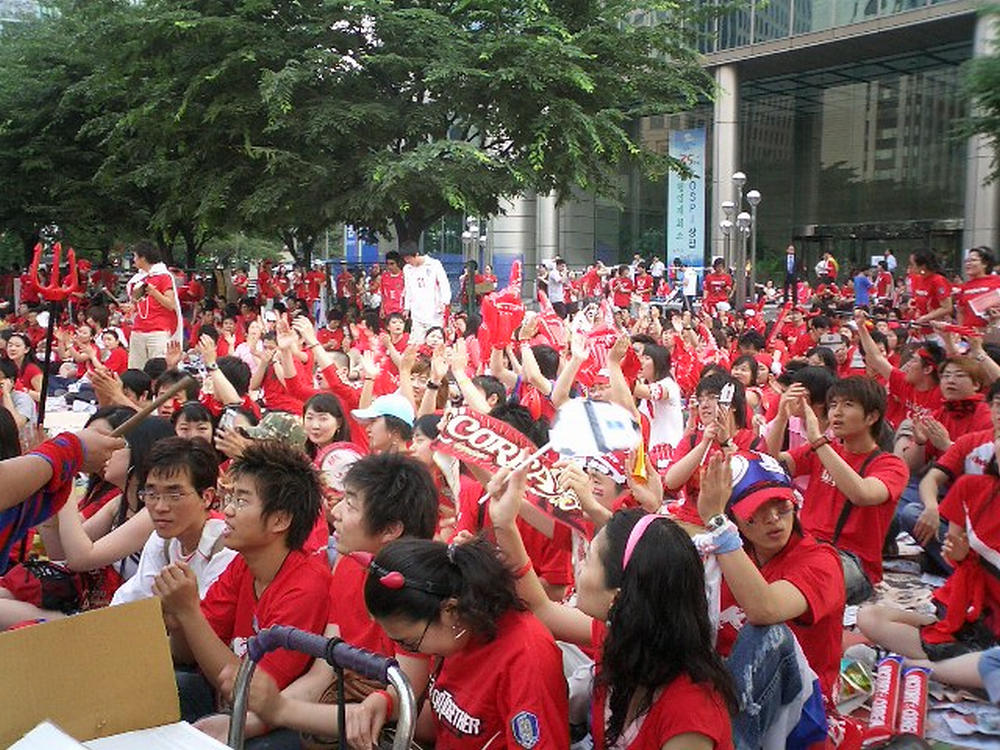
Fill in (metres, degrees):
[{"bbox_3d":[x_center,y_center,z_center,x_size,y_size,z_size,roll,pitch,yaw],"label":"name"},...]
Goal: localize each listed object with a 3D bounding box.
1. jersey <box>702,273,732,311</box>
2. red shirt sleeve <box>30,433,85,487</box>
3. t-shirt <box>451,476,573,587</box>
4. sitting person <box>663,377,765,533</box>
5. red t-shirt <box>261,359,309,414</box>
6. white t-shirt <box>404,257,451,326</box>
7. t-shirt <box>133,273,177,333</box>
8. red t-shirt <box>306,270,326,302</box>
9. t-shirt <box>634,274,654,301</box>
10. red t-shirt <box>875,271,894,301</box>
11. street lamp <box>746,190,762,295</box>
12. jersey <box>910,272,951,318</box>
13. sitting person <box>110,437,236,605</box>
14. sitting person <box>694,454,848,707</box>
[{"bbox_3d":[4.578,-1.800,22.500,0.580,0.740,0.280,1,5,6],"label":"jersey"},{"bbox_3d":[-0.807,0.154,1.950,0.105,0.110,0.110,-2,5,-17],"label":"red shirt sleeve"},{"bbox_3d":[0.044,0.476,3.450,0.440,0.470,0.280,4,6,37],"label":"t-shirt"},{"bbox_3d":[1.000,0.408,4.911,0.540,0.840,0.660,4,6,33],"label":"sitting person"},{"bbox_3d":[-1.746,0.094,8.700,0.480,0.580,0.320,4,6,33],"label":"red t-shirt"},{"bbox_3d":[-0.827,-0.964,12.200,0.560,0.780,0.320,2,6,20],"label":"white t-shirt"},{"bbox_3d":[-3.103,-0.660,9.600,0.460,0.620,0.290,3,6,32],"label":"t-shirt"},{"bbox_3d":[-3.433,-1.656,20.000,0.450,0.600,0.300,-4,6,-37],"label":"red t-shirt"},{"bbox_3d":[3.301,-1.983,24.500,0.480,0.670,0.270,1,5,9],"label":"t-shirt"},{"bbox_3d":[7.194,-1.675,20.000,0.300,0.560,0.430,-2,5,-23],"label":"red t-shirt"},{"bbox_3d":[6.190,-2.843,26.145,0.360,3.400,0.360,0,5,0],"label":"street lamp"},{"bbox_3d":[3.496,-0.623,8.700,0.290,0.540,0.440,-2,5,-25],"label":"jersey"},{"bbox_3d":[-0.860,0.608,2.690,0.520,0.870,0.660,4,7,37],"label":"sitting person"},{"bbox_3d":[0.700,0.614,2.791,0.520,0.830,0.700,4,7,37],"label":"sitting person"}]

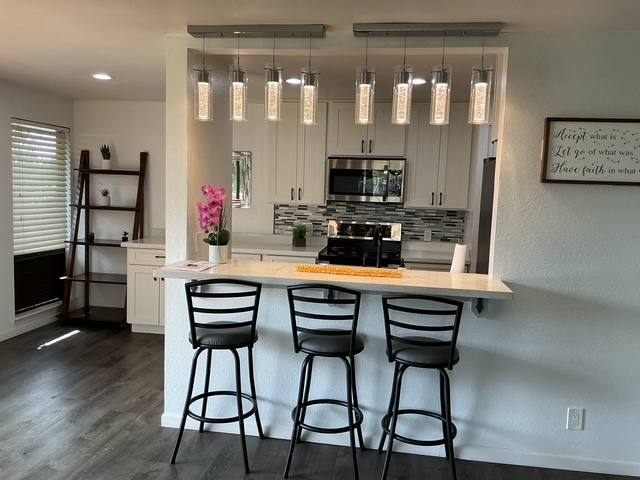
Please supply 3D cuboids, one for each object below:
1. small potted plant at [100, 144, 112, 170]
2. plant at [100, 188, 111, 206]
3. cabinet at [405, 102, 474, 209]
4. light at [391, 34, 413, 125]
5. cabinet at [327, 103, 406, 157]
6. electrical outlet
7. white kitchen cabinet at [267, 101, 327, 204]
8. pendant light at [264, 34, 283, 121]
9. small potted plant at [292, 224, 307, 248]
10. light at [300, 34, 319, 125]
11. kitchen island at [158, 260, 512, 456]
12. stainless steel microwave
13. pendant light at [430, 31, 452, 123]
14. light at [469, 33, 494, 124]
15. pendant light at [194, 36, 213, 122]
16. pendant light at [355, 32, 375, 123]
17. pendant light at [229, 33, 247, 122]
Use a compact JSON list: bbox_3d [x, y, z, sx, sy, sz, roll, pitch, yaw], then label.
[{"bbox_3d":[-2.322,-0.898,5.820,0.125,0.270,0.120,3,5,8],"label":"small potted plant"},{"bbox_3d":[-2.331,-0.460,5.828,0.092,0.192,0.092,3,6,8],"label":"plant"},{"bbox_3d":[1.153,-0.816,5.305,0.600,0.995,0.330,3,6,8],"label":"cabinet"},{"bbox_3d":[0.453,-0.872,2.915,0.104,0.480,0.104,3,5,8],"label":"light"},{"bbox_3d":[0.477,-1.088,5.374,0.767,0.516,0.330,3,6,8],"label":"cabinet"},{"bbox_3d":[1.444,1.013,3.031,0.080,0.122,0.012,3,6,8],"label":"electrical outlet"},{"bbox_3d":[-0.200,-0.886,5.517,0.600,1.030,0.320,3,5,8],"label":"white kitchen cabinet"},{"bbox_3d":[-0.258,-0.912,3.026,0.104,0.471,0.104,3,5,8],"label":"pendant light"},{"bbox_3d":[-0.208,-0.045,5.603,0.150,0.240,0.140,3,5,8],"label":"small potted plant"},{"bbox_3d":[-0.055,-0.881,2.948,0.100,0.480,0.100,3,6,8],"label":"light"},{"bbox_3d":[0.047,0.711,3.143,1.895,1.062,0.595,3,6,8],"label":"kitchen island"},{"bbox_3d":[0.476,-0.598,5.421,0.760,0.435,0.400,3,5,8],"label":"stainless steel microwave"},{"bbox_3d":[0.655,-0.855,2.851,0.102,0.473,0.102,3,6,8],"label":"pendant light"},{"bbox_3d":[0.853,-0.847,2.824,0.102,0.469,0.102,3,6,8],"label":"light"},{"bbox_3d":[-0.666,-0.929,3.083,0.104,0.478,0.104,3,5,8],"label":"pendant light"},{"bbox_3d":[0.254,-0.880,2.943,0.104,0.483,0.104,3,5,8],"label":"pendant light"},{"bbox_3d":[-0.461,-0.920,3.055,0.104,0.475,0.104,3,5,8],"label":"pendant light"}]

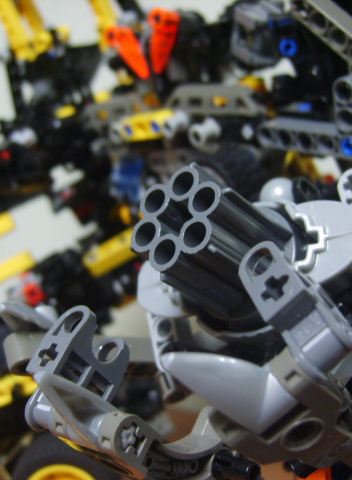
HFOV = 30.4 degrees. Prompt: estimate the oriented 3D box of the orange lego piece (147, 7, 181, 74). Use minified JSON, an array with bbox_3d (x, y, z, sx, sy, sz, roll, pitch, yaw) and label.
[{"bbox_3d":[-0.005,-0.075,0.244,0.008,0.024,0.008,28,36,32],"label":"orange lego piece"}]

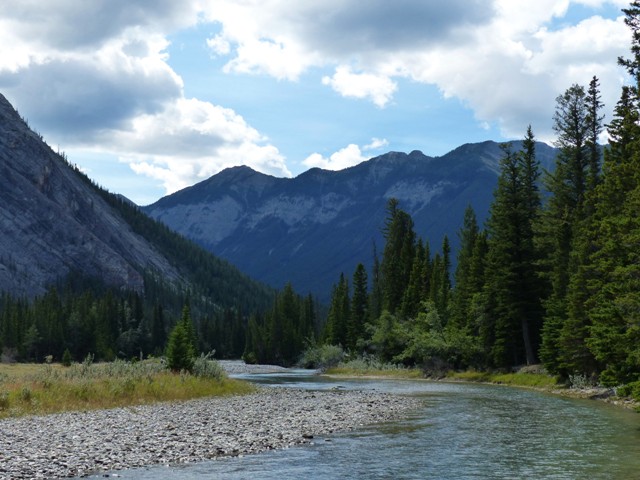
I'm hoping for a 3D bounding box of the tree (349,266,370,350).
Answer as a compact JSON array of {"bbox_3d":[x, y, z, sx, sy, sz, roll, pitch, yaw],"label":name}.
[{"bbox_3d":[3.780,6.851,99.837,2.060,8.920,2.060,0,-6,0],"label":"tree"}]

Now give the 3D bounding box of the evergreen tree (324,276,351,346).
[{"bbox_3d":[1.803,7.608,104.784,2.810,8.120,2.810,0,-6,0],"label":"evergreen tree"}]

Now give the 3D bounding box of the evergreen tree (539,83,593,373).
[{"bbox_3d":[13.373,-0.775,55.395,3.240,15.960,3.240,0,-6,0],"label":"evergreen tree"}]

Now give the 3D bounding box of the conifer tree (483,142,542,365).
[{"bbox_3d":[12.232,0.735,64.285,3.850,14.540,3.850,0,-6,0],"label":"conifer tree"}]

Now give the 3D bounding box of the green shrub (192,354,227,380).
[{"bbox_3d":[-5.285,6.049,48.633,1.630,1.330,1.630,0,-6,0],"label":"green shrub"}]

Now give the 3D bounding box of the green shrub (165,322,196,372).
[{"bbox_3d":[-7.230,5.594,52.704,1.660,2.630,1.660,0,-6,0],"label":"green shrub"}]

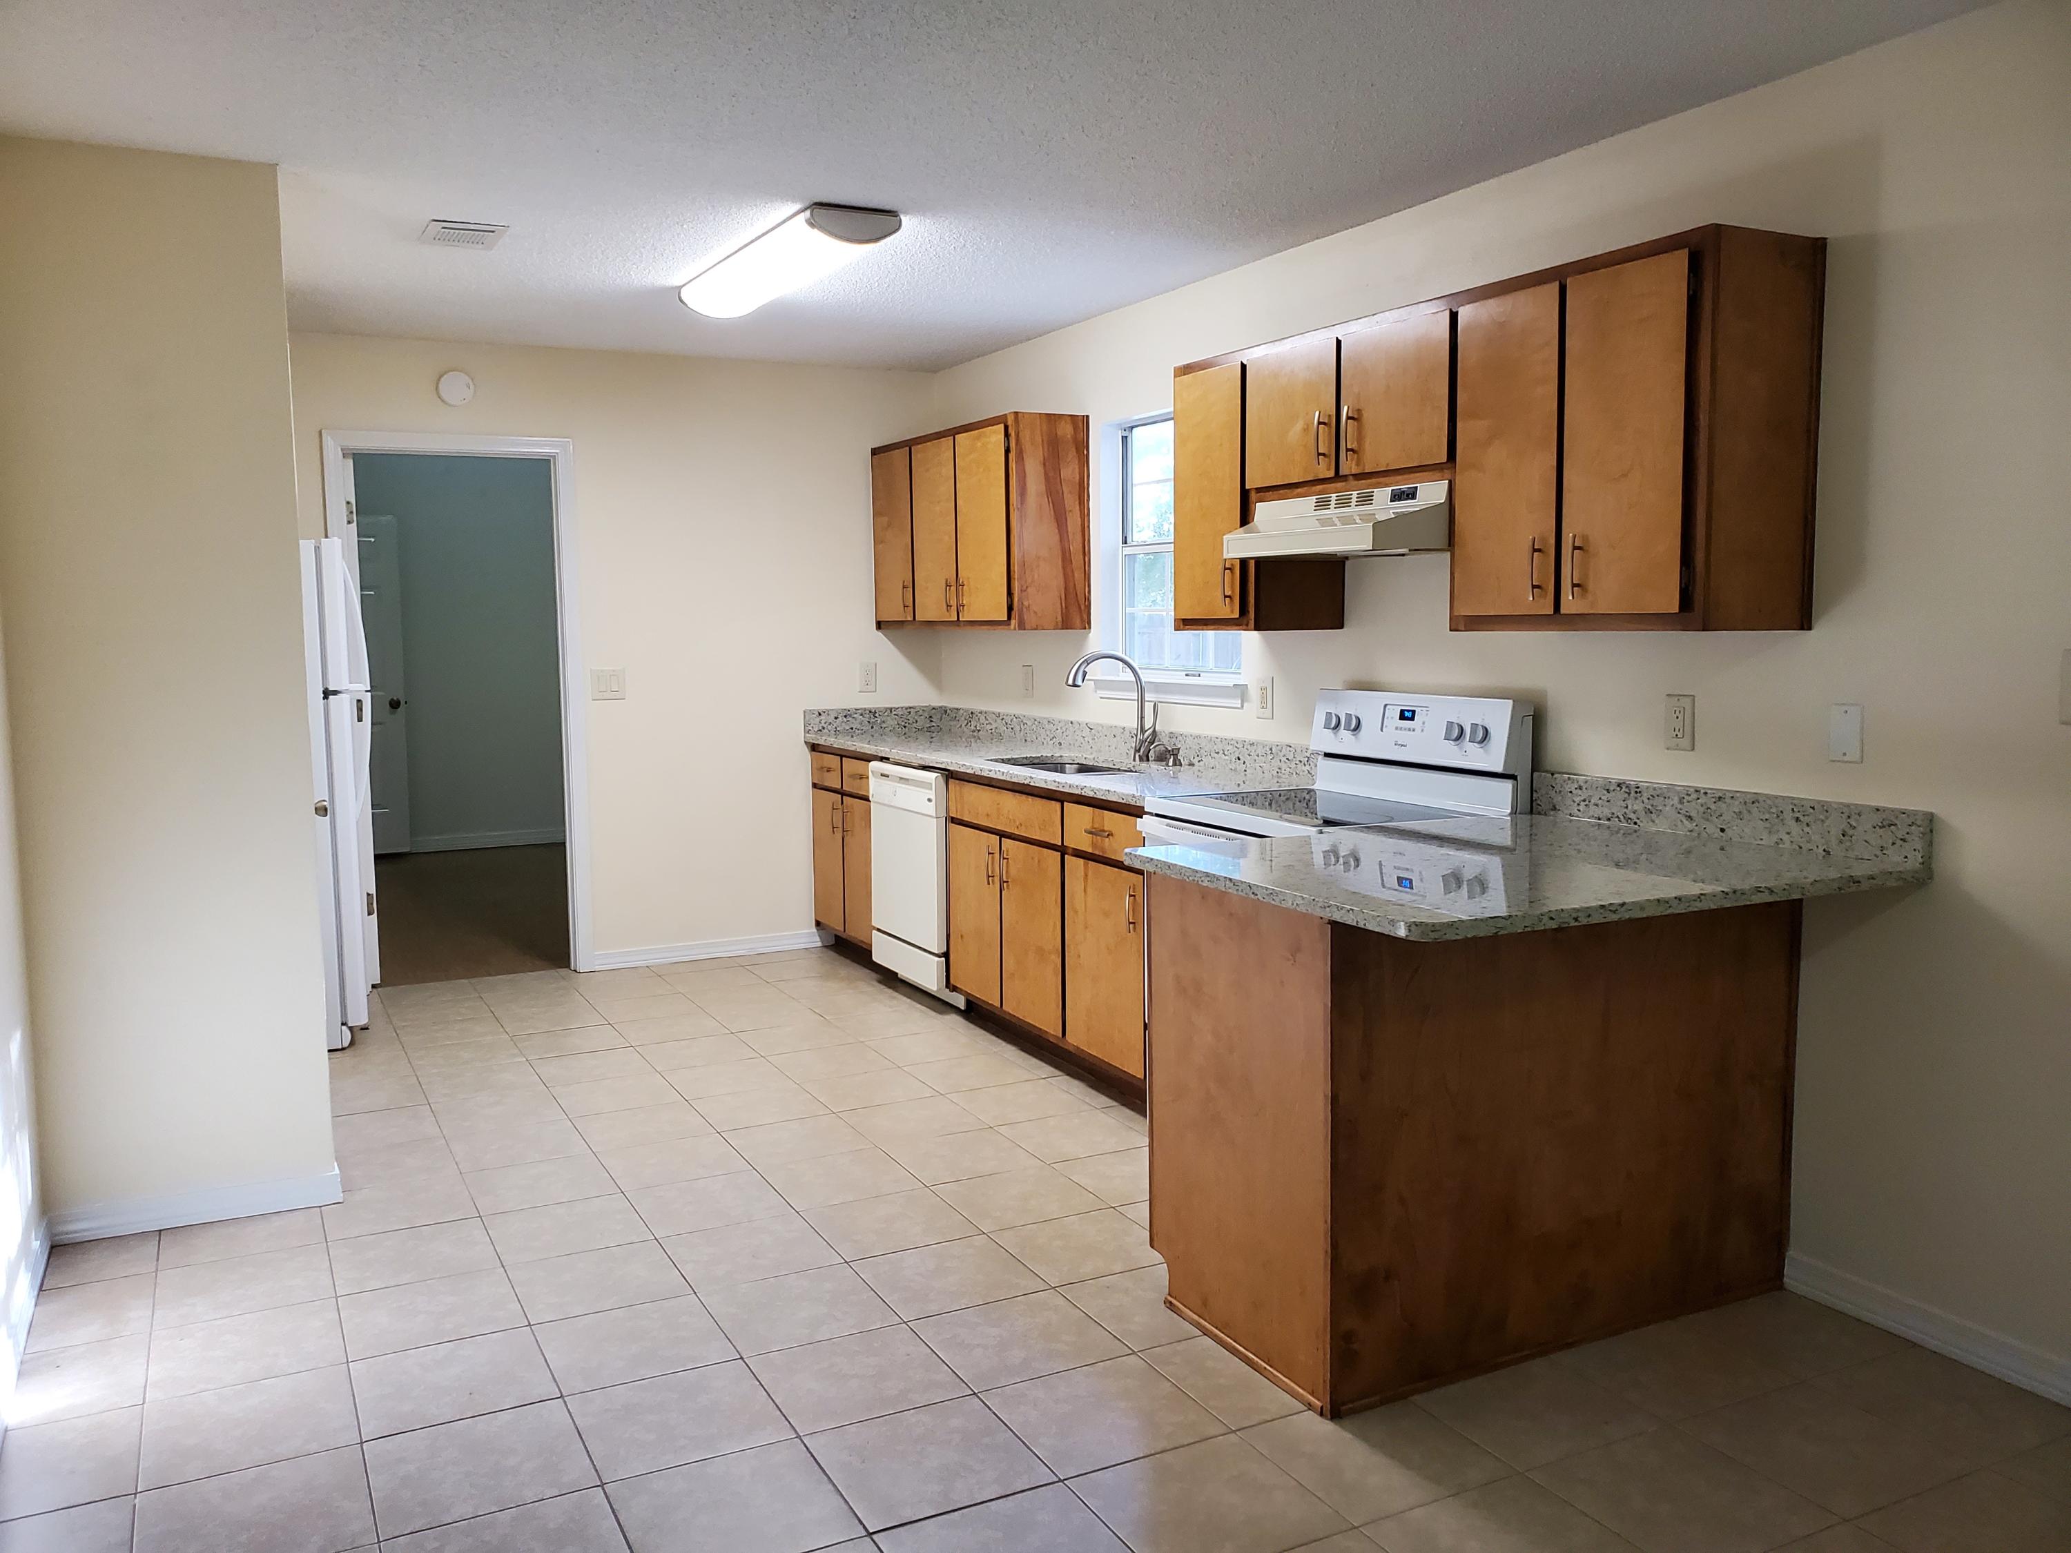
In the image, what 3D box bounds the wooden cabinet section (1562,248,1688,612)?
[{"bbox_3d":[1.175,-0.671,3.111,0.040,0.686,0.298,-3,6,-28],"label":"wooden cabinet section"}]

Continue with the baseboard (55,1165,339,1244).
[{"bbox_3d":[-1.942,1.007,3.617,0.610,0.080,0.015,-3,6,-28],"label":"baseboard"}]

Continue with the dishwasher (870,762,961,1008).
[{"bbox_3d":[-0.201,0.400,5.764,0.630,0.870,0.610,-3,6,-27],"label":"dishwasher"}]

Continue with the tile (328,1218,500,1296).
[{"bbox_3d":[-1.377,1.063,3.447,0.330,0.012,0.330,-3,6,-27],"label":"tile"}]

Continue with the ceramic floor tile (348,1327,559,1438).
[{"bbox_3d":[-1.078,1.122,2.879,0.330,0.010,0.330,-3,6,-27],"label":"ceramic floor tile"}]

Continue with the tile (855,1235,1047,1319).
[{"bbox_3d":[-0.186,1.069,3.321,0.330,0.012,0.330,-3,6,-27],"label":"tile"}]

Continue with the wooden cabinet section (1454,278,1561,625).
[{"bbox_3d":[1.026,-0.696,3.392,0.040,0.685,0.299,-3,6,-28],"label":"wooden cabinet section"}]

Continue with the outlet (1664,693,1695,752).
[{"bbox_3d":[1.408,-0.117,3.412,0.010,0.124,0.080,-3,6,-27],"label":"outlet"}]

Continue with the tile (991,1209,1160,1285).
[{"bbox_3d":[0.112,1.050,3.456,0.328,0.012,0.325,-3,6,-27],"label":"tile"}]

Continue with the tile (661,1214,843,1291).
[{"bbox_3d":[-0.627,1.054,3.441,0.328,0.012,0.325,-3,6,-27],"label":"tile"}]

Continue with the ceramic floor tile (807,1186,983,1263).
[{"bbox_3d":[-0.341,1.047,3.638,0.331,0.010,0.331,-3,6,-27],"label":"ceramic floor tile"}]

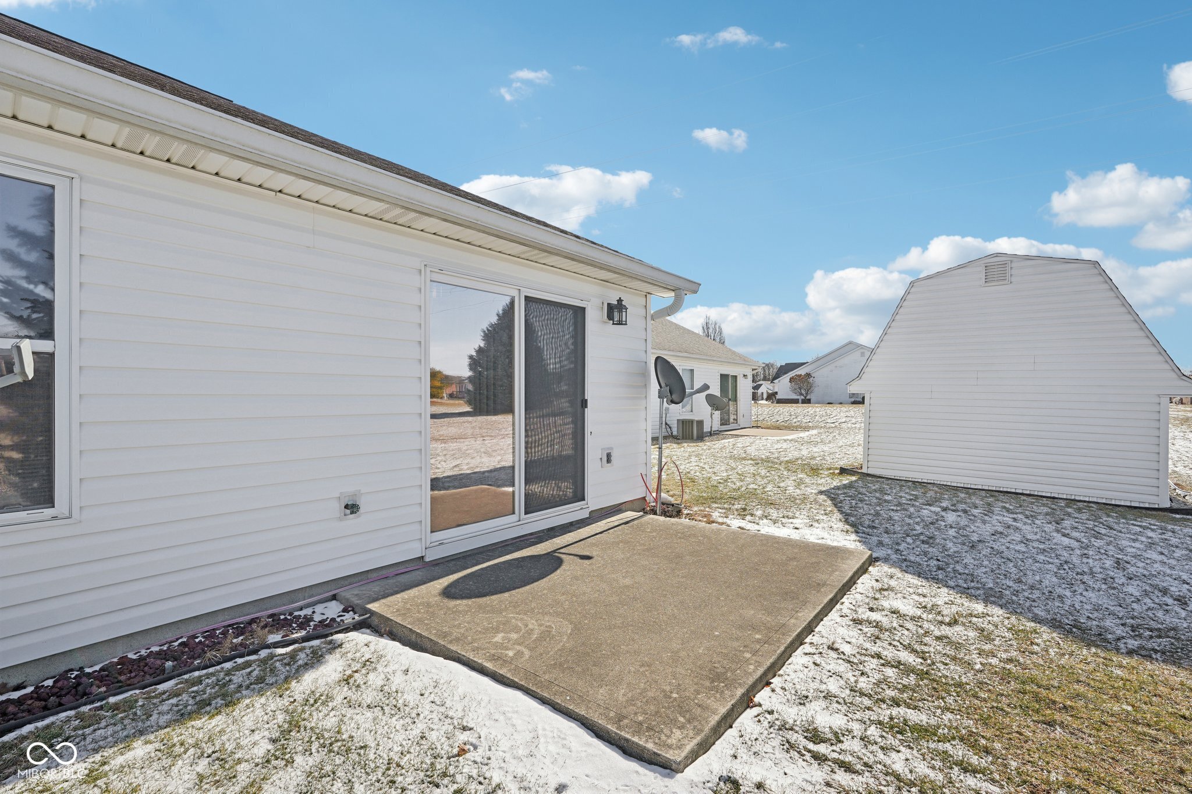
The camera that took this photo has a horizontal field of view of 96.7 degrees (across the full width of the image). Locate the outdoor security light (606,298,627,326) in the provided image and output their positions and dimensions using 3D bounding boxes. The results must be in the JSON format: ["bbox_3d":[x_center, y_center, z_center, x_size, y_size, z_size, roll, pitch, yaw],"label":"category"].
[{"bbox_3d":[0.227,-0.868,5.355,0.172,0.275,0.125,0,0,39],"label":"outdoor security light"}]

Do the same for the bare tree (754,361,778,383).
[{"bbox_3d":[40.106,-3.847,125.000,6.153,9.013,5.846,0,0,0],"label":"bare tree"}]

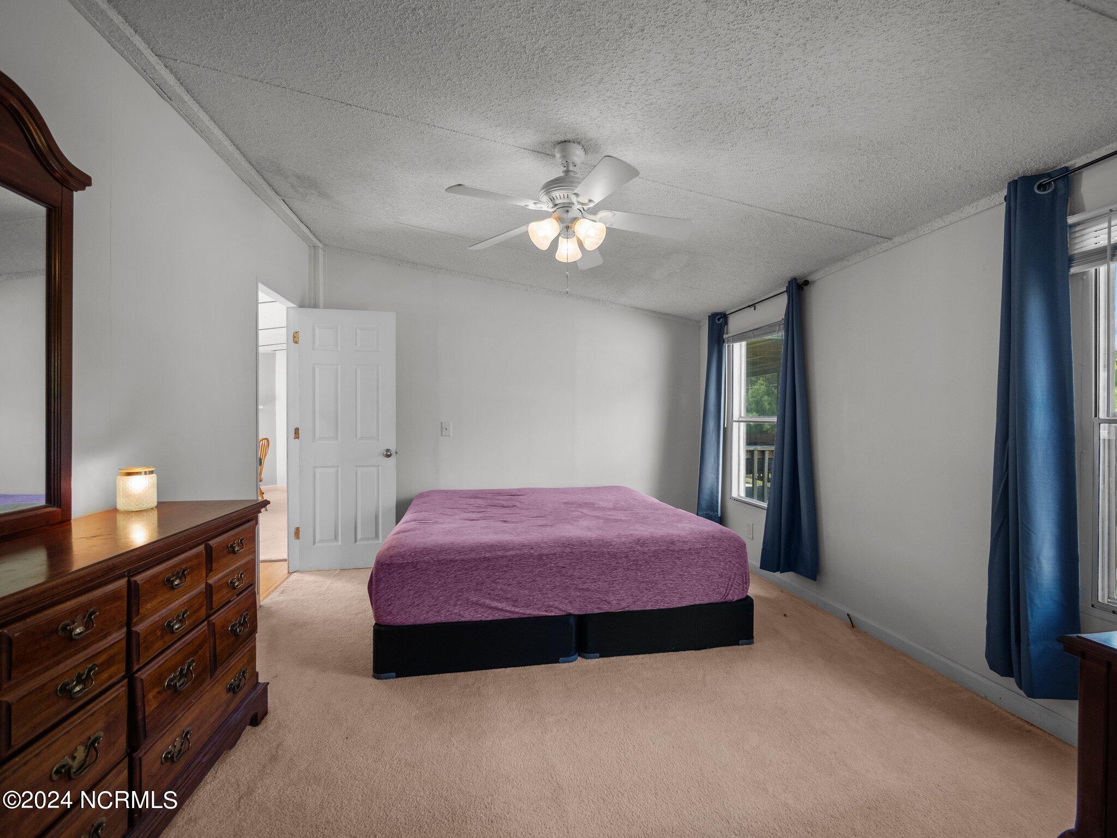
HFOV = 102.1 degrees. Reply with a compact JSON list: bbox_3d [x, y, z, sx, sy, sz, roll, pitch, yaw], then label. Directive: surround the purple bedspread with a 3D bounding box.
[{"bbox_3d":[-0.066,0.775,3.122,1.900,0.370,1.740,0,0,-10],"label":"purple bedspread"}]

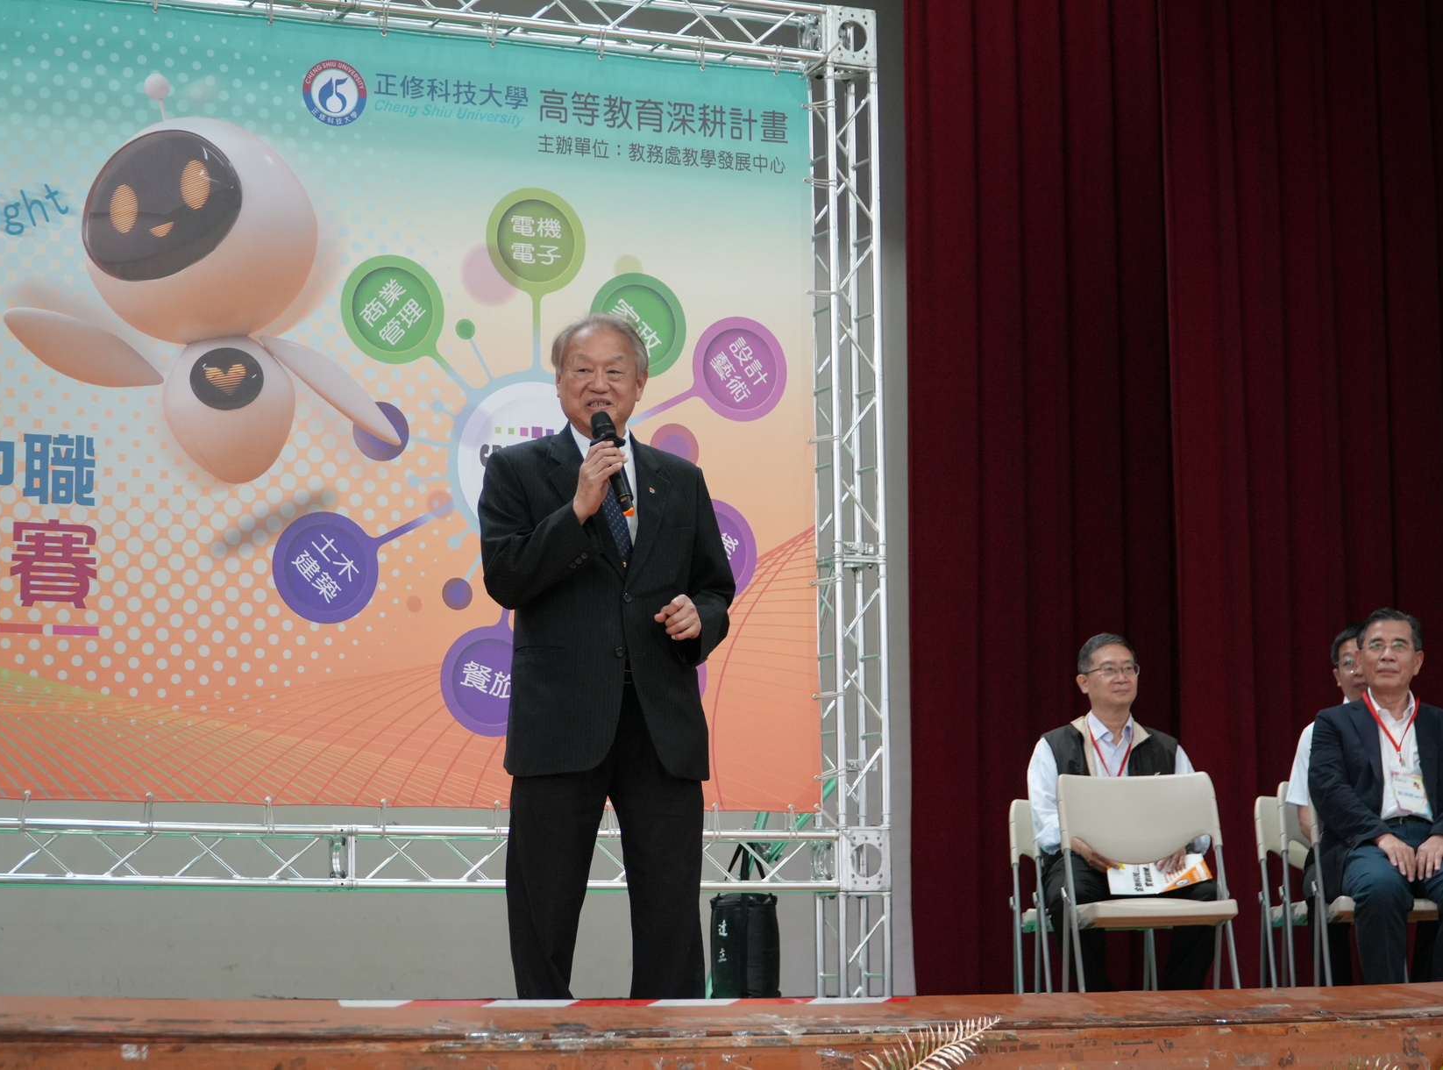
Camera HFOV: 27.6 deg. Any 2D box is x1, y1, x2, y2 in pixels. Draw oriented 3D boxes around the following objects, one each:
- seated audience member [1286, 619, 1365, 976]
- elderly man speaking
[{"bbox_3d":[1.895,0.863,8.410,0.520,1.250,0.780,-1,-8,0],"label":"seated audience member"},{"bbox_3d":[-0.246,0.353,6.254,0.540,1.690,0.400,0,-8,-5],"label":"elderly man speaking"}]

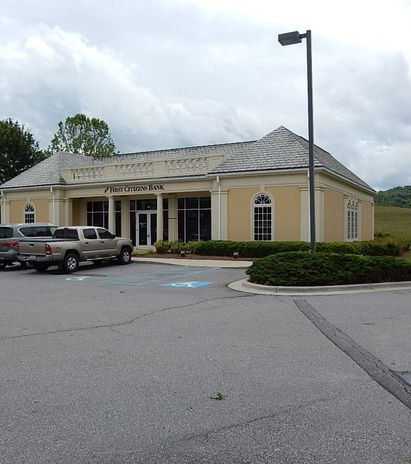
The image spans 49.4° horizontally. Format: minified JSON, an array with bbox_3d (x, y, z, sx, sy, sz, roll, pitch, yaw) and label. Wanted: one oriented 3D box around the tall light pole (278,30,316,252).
[{"bbox_3d":[2.743,-2.315,13.741,1.020,7.540,0.420,0,0,29],"label":"tall light pole"}]

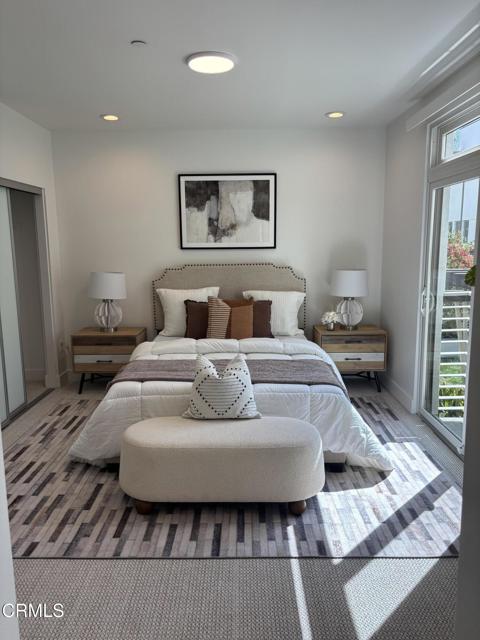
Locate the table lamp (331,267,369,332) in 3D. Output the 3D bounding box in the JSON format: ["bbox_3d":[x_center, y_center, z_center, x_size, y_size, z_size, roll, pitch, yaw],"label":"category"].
[{"bbox_3d":[1.136,-0.208,4.992,0.392,0.645,0.390,-1,9,0],"label":"table lamp"}]

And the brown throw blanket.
[{"bbox_3d":[-0.073,0.438,3.839,1.740,0.200,0.600,-1,9,0],"label":"brown throw blanket"}]

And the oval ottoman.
[{"bbox_3d":[-0.105,0.873,2.901,1.235,0.440,0.490,-1,9,0],"label":"oval ottoman"}]

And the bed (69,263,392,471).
[{"bbox_3d":[-0.073,0.219,4.148,2.120,1.335,2.200,-1,9,0],"label":"bed"}]

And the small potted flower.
[{"bbox_3d":[0.935,0.015,5.000,0.185,0.205,0.180,-1,9,0],"label":"small potted flower"}]

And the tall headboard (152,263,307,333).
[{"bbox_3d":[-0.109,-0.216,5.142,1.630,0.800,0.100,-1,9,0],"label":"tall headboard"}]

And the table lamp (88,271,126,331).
[{"bbox_3d":[-1.381,-0.177,5.015,0.392,0.630,0.390,-1,9,0],"label":"table lamp"}]

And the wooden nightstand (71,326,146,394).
[{"bbox_3d":[-1.375,0.438,5.114,0.665,0.625,0.400,-1,9,0],"label":"wooden nightstand"}]

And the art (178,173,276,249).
[{"bbox_3d":[-0.127,-1.163,5.155,1.029,0.793,0.030,-1,9,1],"label":"art"}]

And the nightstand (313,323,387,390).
[{"bbox_3d":[1.159,0.413,5.092,0.665,0.625,0.400,-1,9,0],"label":"nightstand"}]

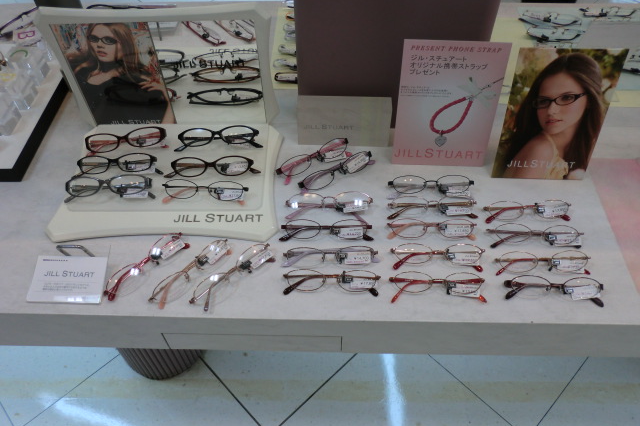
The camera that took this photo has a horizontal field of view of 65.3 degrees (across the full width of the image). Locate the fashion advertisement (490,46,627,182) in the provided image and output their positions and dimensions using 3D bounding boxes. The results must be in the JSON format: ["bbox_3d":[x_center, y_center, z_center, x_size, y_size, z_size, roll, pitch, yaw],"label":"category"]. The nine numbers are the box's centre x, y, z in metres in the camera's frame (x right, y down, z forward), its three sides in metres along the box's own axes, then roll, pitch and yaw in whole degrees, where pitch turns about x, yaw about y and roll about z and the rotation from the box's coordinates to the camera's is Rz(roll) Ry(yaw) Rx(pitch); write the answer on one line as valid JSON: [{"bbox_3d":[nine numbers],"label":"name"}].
[{"bbox_3d":[0.353,-0.143,0.754,0.147,0.211,0.010,1,35,2],"label":"fashion advertisement"}]

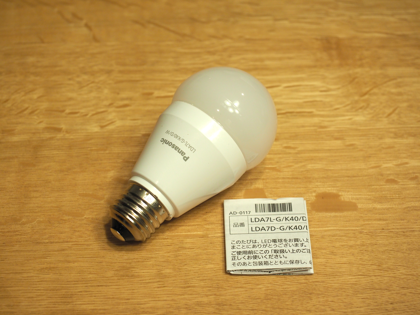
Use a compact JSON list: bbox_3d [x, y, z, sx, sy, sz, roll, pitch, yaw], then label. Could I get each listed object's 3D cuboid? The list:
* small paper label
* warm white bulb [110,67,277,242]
[{"bbox_3d":[0.029,0.040,0.503,0.044,0.003,0.047,-1,47,0],"label":"small paper label"},{"bbox_3d":[-0.011,0.000,0.510,0.060,0.060,0.112,33,70,27],"label":"warm white bulb"}]

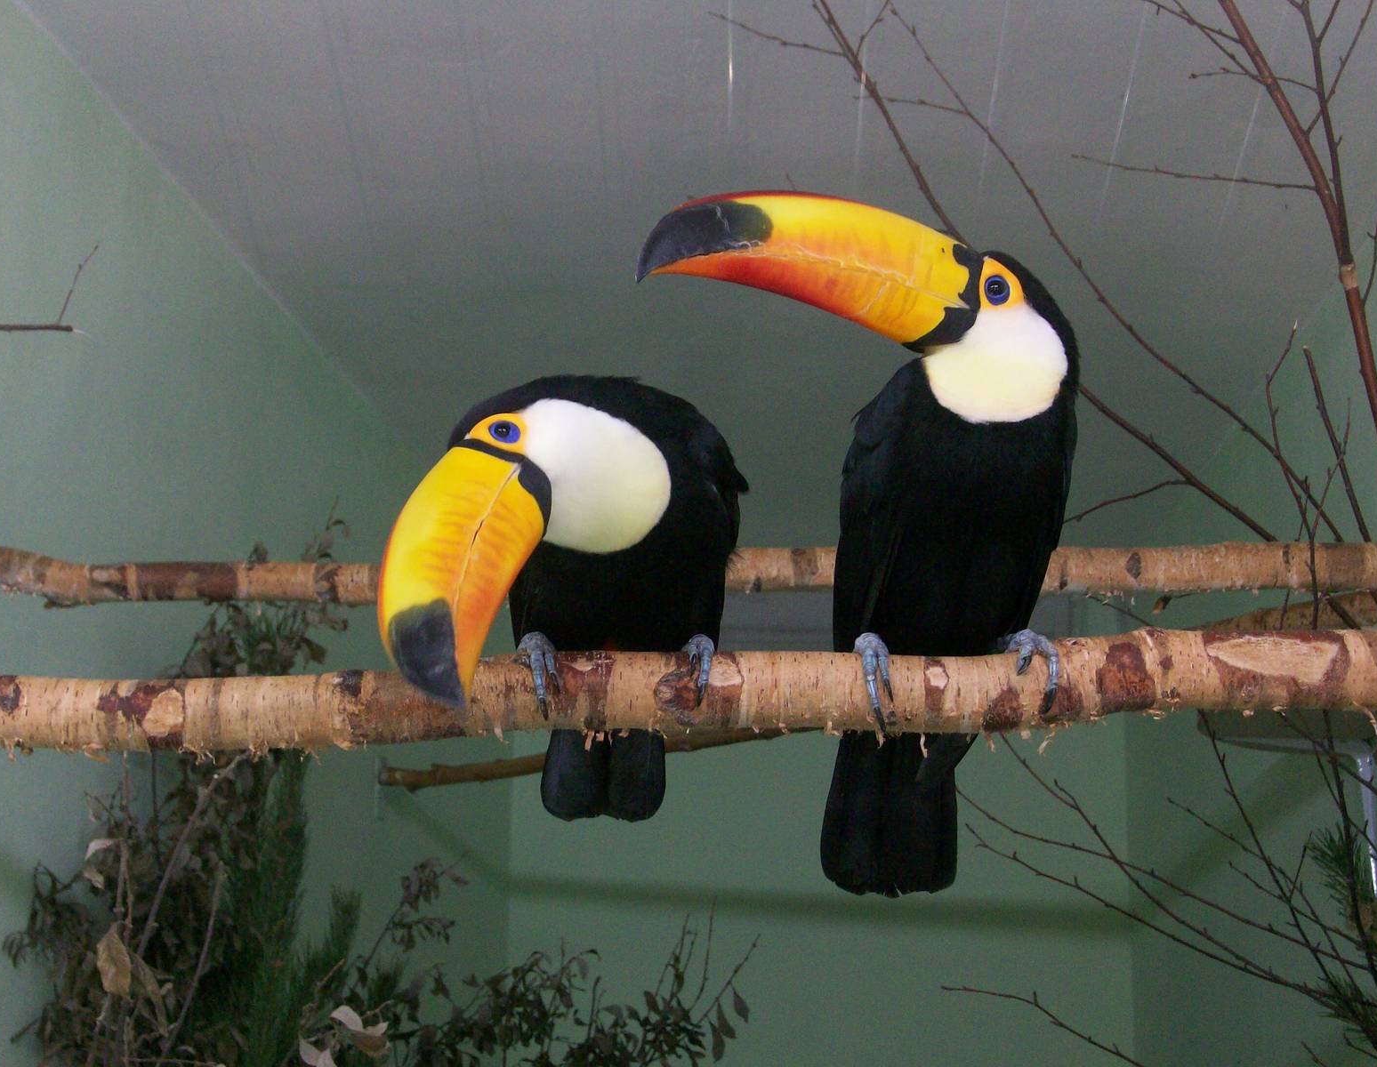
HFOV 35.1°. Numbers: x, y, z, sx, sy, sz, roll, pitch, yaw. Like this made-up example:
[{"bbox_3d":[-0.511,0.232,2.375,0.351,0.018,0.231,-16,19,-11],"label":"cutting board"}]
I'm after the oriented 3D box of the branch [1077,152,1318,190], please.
[{"bbox_3d":[0.405,-0.290,1.750,0.194,0.012,0.030,8,-12,0],"label":"branch"}]

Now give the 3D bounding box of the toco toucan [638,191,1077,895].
[{"bbox_3d":[0.081,0.017,1.236,0.258,0.360,0.205,3,-12,-12],"label":"toco toucan"}]

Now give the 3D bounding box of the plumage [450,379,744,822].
[{"bbox_3d":[-0.041,0.033,1.205,0.155,0.240,0.250,0,-12,3],"label":"plumage"}]

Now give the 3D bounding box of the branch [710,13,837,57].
[{"bbox_3d":[0.071,-0.413,1.800,0.113,0.010,0.020,17,-12,0],"label":"branch"}]

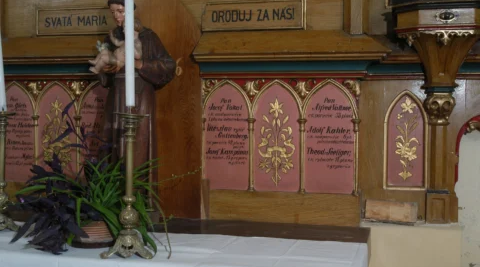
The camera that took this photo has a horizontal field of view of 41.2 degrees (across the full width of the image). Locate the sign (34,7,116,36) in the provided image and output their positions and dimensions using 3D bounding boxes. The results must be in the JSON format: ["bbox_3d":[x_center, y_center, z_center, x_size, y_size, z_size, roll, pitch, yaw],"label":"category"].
[{"bbox_3d":[-0.957,-0.652,3.719,0.516,0.148,0.025,1,3,14],"label":"sign"}]

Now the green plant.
[{"bbox_3d":[-0.666,0.182,3.040,0.820,0.666,0.540,1,3,14],"label":"green plant"}]

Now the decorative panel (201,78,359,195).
[{"bbox_3d":[0.207,0.012,3.487,0.870,0.615,0.050,1,3,14],"label":"decorative panel"}]

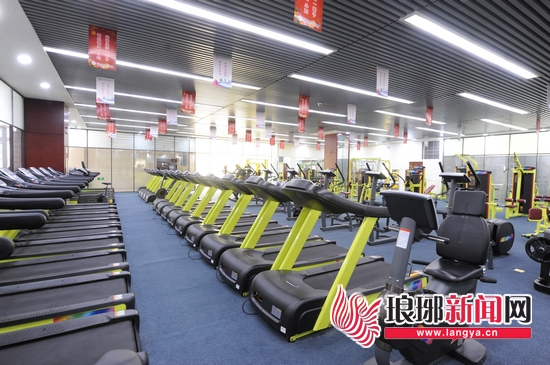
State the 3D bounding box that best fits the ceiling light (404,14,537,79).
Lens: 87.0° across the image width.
[{"bbox_3d":[3.445,-2.080,4.727,4.105,0.080,0.200,0,3,-32],"label":"ceiling light"}]

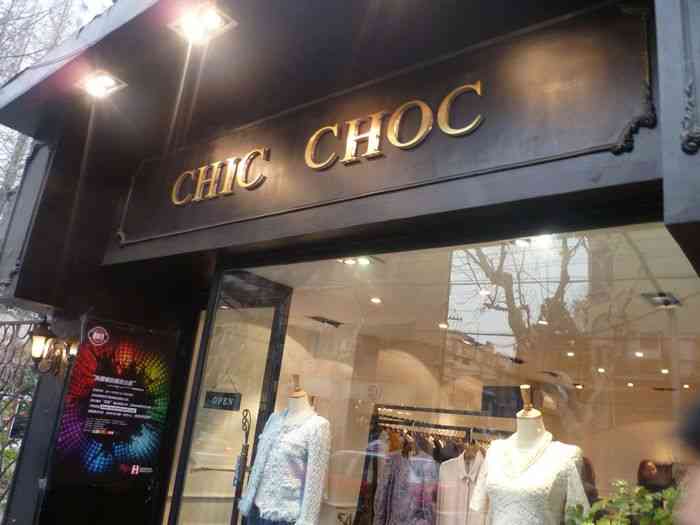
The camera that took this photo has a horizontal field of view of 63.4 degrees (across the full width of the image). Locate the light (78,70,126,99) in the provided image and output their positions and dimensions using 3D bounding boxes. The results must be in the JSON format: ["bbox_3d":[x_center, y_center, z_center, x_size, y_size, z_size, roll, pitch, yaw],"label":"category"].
[{"bbox_3d":[-1.276,-0.910,2.889,0.258,0.040,0.152,-5,-20,40],"label":"light"}]

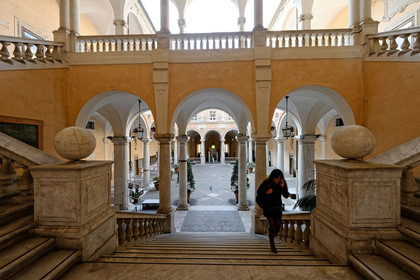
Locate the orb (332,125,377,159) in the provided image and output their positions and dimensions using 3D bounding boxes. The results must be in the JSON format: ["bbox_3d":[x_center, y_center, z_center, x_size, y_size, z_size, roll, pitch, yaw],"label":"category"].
[{"bbox_3d":[2.200,0.033,2.520,0.525,0.525,0.525,0,-1,1],"label":"orb"}]

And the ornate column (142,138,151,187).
[{"bbox_3d":[-5.830,2.135,15.186,0.730,4.550,0.730,0,-1,1],"label":"ornate column"}]

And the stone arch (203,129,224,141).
[{"bbox_3d":[0.733,-1.120,34.184,4.600,2.449,0.750,0,0,1],"label":"stone arch"}]

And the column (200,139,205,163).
[{"bbox_3d":[-1.446,2.494,34.231,0.900,5.282,0.900,0,0,1],"label":"column"}]

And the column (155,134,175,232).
[{"bbox_3d":[-2.097,2.053,7.645,0.820,4.602,0.820,0,0,1],"label":"column"}]

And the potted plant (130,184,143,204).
[{"bbox_3d":[-5.771,4.377,12.822,0.900,1.374,0.850,0,0,1],"label":"potted plant"}]

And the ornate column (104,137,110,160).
[{"bbox_3d":[-9.547,2.155,15.165,0.400,4.550,0.620,0,-1,1],"label":"ornate column"}]

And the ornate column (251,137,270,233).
[{"bbox_3d":[2.376,2.027,7.549,0.820,4.544,0.820,0,0,1],"label":"ornate column"}]

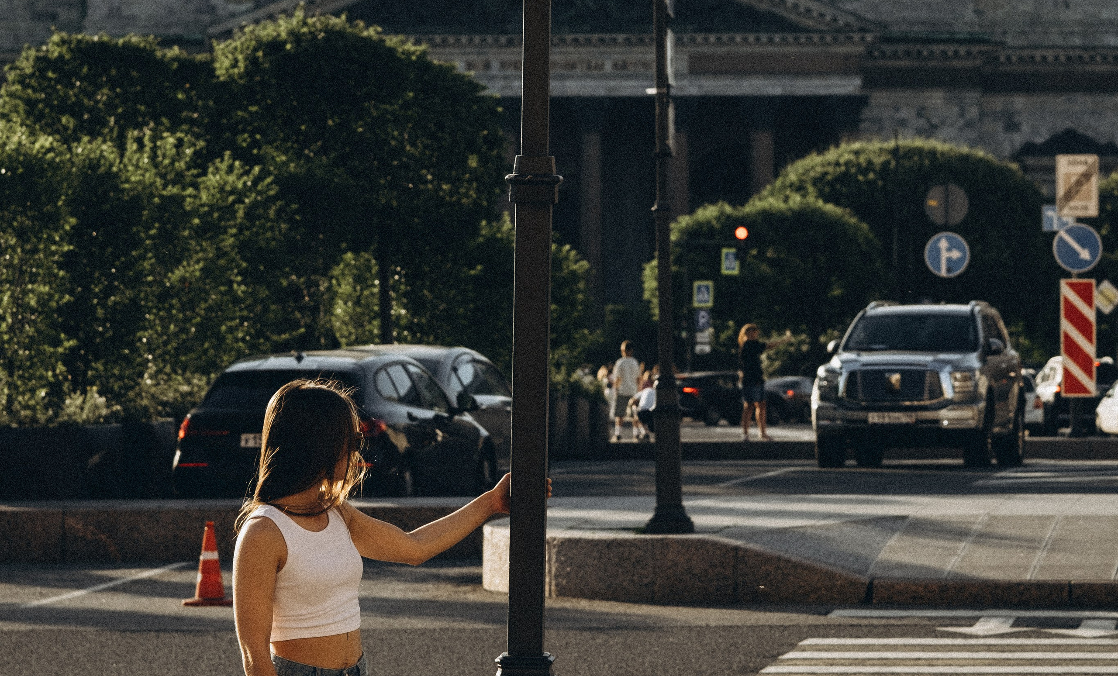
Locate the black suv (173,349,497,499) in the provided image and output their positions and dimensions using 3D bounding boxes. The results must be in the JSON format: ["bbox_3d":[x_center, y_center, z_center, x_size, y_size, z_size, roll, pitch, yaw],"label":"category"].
[{"bbox_3d":[-2.100,0.920,43.700,1.900,1.570,4.650,0,0,14],"label":"black suv"}]

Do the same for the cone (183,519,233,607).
[{"bbox_3d":[-2.277,1.472,29.200,0.355,0.560,0.355,0,0,0],"label":"cone"}]

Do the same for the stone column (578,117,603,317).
[{"bbox_3d":[2.233,-8.246,311.000,1.800,16.000,1.800,0,0,0],"label":"stone column"}]

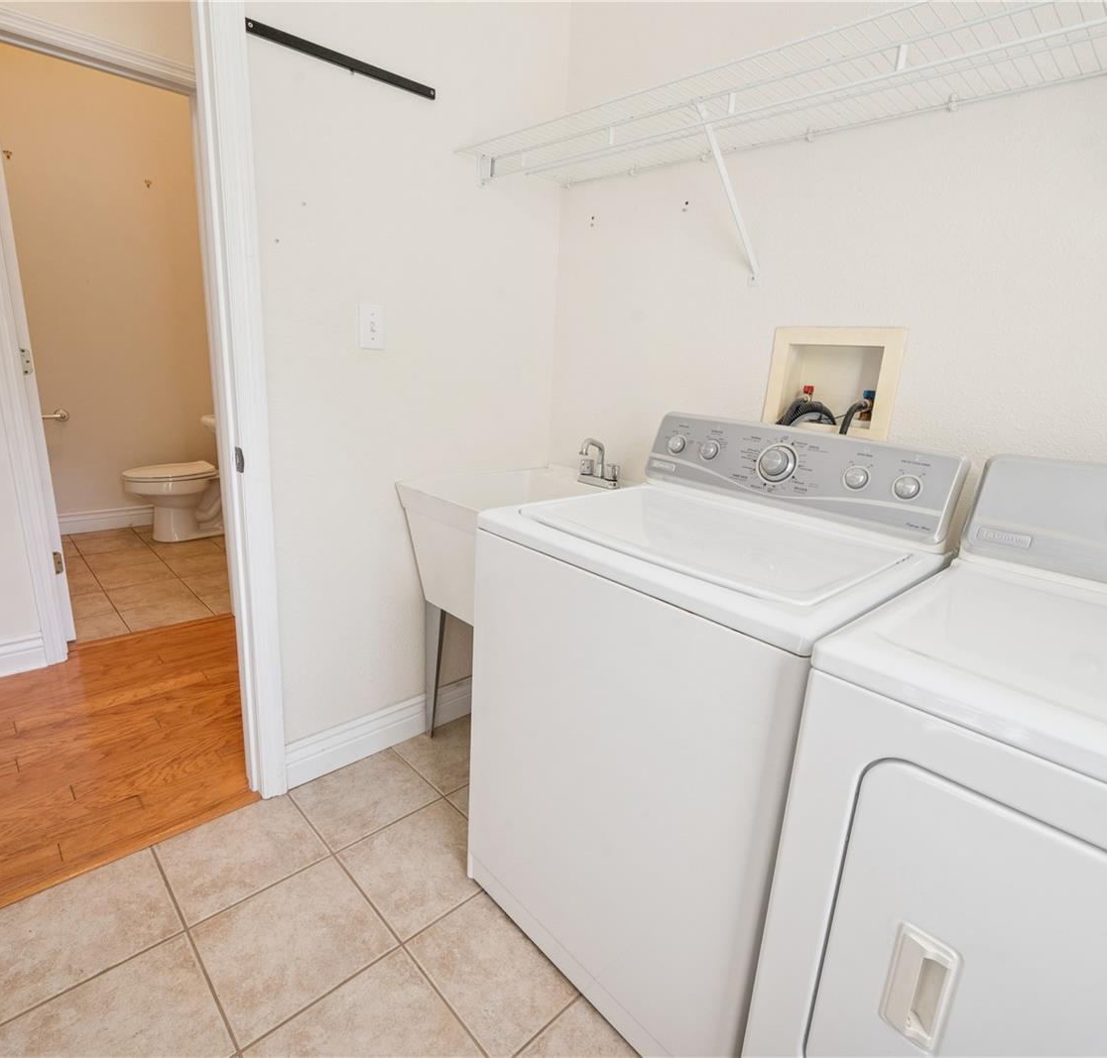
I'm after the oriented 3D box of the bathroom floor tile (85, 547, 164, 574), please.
[{"bbox_3d":[-2.441,0.174,3.489,0.322,0.010,0.322,-11,21,-43],"label":"bathroom floor tile"}]

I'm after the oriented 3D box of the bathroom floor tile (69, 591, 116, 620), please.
[{"bbox_3d":[-2.164,0.365,2.757,0.313,0.010,0.313,-11,21,-43],"label":"bathroom floor tile"}]

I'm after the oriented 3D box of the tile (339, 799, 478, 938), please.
[{"bbox_3d":[-0.310,0.814,1.507,0.313,0.010,0.313,-11,21,-43],"label":"tile"}]

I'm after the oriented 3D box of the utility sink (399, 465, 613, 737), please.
[{"bbox_3d":[-0.053,0.294,1.846,0.593,0.842,0.581,-11,21,-43],"label":"utility sink"}]

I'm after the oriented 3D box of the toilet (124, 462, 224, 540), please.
[{"bbox_3d":[-2.283,-0.319,3.932,0.740,0.730,0.440,-11,21,-43],"label":"toilet"}]

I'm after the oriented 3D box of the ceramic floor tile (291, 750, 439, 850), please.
[{"bbox_3d":[-0.535,0.765,1.764,0.322,0.010,0.292,-11,21,-43],"label":"ceramic floor tile"}]

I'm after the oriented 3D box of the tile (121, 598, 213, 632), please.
[{"bbox_3d":[-1.776,0.396,2.831,0.322,0.010,0.281,-11,21,-43],"label":"tile"}]

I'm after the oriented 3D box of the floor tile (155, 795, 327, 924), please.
[{"bbox_3d":[-0.774,0.810,1.543,0.322,0.010,0.299,-11,21,-43],"label":"floor tile"}]

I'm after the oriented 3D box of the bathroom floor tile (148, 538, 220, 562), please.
[{"bbox_3d":[-2.206,0.129,3.712,0.322,0.010,0.322,-11,21,-43],"label":"bathroom floor tile"}]

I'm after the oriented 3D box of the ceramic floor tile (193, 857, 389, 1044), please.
[{"bbox_3d":[-0.541,0.859,1.291,0.313,0.010,0.313,-11,21,-43],"label":"ceramic floor tile"}]

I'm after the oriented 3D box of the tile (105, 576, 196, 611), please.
[{"bbox_3d":[-1.933,0.320,2.973,0.313,0.010,0.313,-11,21,-43],"label":"tile"}]

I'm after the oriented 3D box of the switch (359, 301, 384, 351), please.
[{"bbox_3d":[-0.465,-0.519,1.580,0.070,0.114,0.015,-11,21,-43],"label":"switch"}]

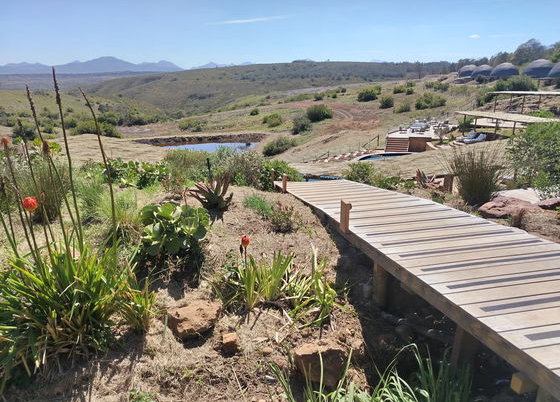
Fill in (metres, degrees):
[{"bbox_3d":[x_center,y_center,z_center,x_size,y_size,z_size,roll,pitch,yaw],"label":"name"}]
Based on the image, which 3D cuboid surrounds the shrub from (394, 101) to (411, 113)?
[{"bbox_3d":[17.982,-13.694,56.735,2.229,1.640,2.007,0,19,0],"label":"shrub"}]

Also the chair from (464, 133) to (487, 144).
[{"bbox_3d":[18.125,-5.794,36.000,1.900,0.750,0.750,-11,21,-28],"label":"chair"}]

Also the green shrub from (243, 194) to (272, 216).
[{"bbox_3d":[-0.296,0.046,5.100,0.390,0.240,0.370,-2,19,-3],"label":"green shrub"}]

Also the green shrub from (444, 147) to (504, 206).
[{"bbox_3d":[2.971,-0.388,5.768,0.769,0.820,0.731,0,19,0],"label":"green shrub"}]

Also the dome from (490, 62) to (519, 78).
[{"bbox_3d":[60.129,-34.956,103.386,6.454,3.800,6.454,0,19,0],"label":"dome"}]

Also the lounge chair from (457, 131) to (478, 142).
[{"bbox_3d":[18.011,-6.196,37.300,1.900,0.750,0.750,-11,21,-28],"label":"lounge chair"}]

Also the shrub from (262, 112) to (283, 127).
[{"bbox_3d":[-1.159,-12.545,59.621,3.070,2.346,2.610,0,19,0],"label":"shrub"}]

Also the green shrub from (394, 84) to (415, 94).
[{"bbox_3d":[26.292,-23.659,81.673,4.006,2.022,3.004,0,19,0],"label":"green shrub"}]

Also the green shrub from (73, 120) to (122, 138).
[{"bbox_3d":[-24.910,-9.814,52.609,6.131,2.422,3.679,0,19,0],"label":"green shrub"}]

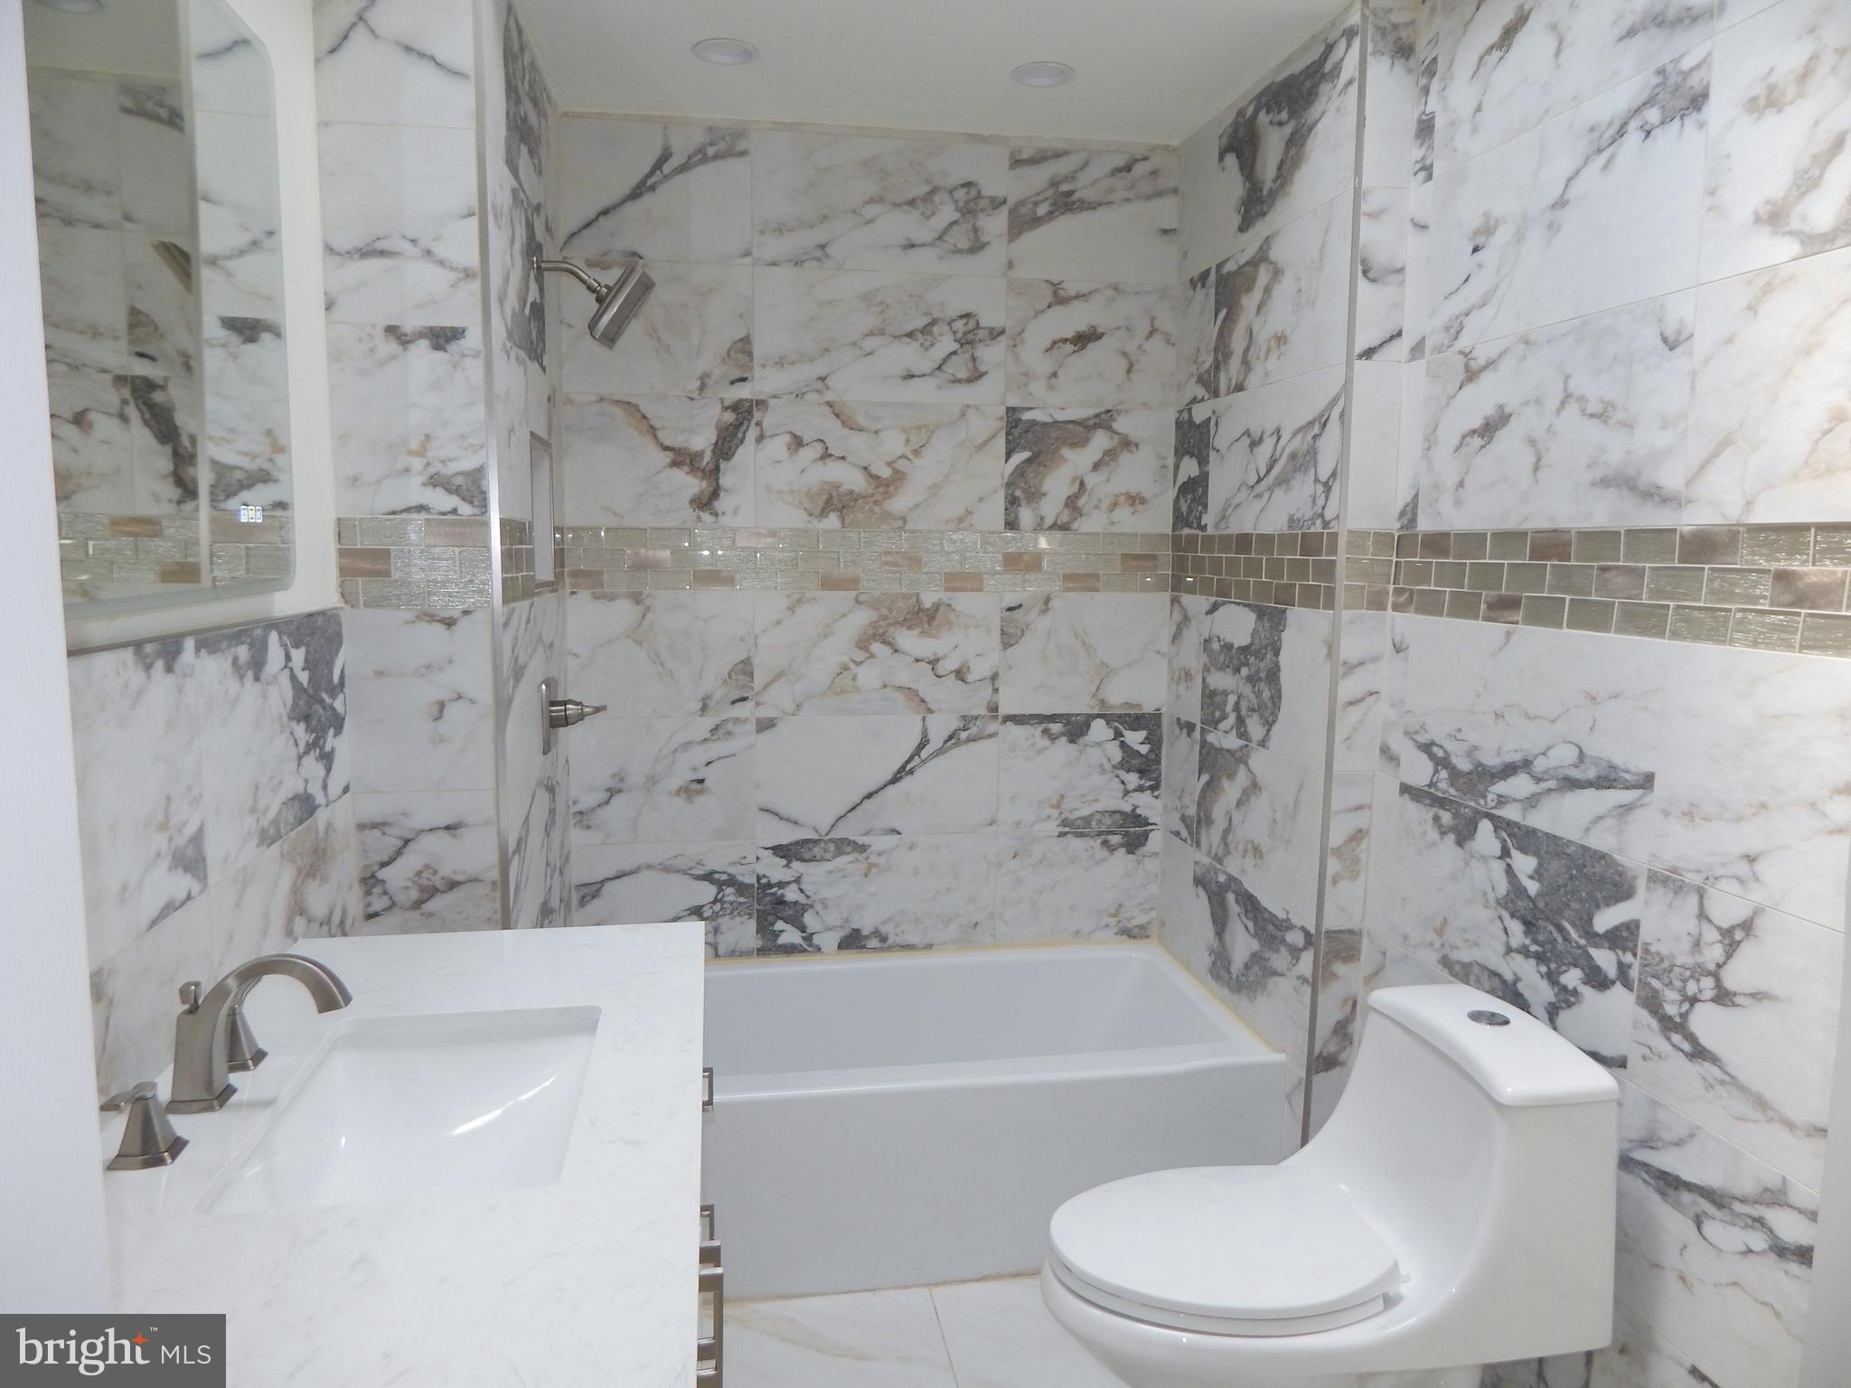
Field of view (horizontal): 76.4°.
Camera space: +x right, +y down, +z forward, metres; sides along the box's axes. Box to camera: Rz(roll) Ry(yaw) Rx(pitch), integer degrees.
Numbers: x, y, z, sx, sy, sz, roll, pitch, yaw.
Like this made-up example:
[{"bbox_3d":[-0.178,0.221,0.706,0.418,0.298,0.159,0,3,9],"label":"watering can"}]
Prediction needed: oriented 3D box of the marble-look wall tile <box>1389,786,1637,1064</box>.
[{"bbox_3d":[0.930,0.347,1.900,0.010,0.305,0.605,-1,7,-10],"label":"marble-look wall tile"}]

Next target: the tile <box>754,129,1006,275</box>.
[{"bbox_3d":[-0.102,-1.148,2.770,0.605,0.301,0.012,-1,7,-8],"label":"tile"}]

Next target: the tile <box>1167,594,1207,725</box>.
[{"bbox_3d":[0.645,-0.090,2.912,0.010,0.305,0.214,-1,7,-11],"label":"tile"}]

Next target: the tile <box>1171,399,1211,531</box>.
[{"bbox_3d":[0.644,-0.538,2.836,0.010,0.298,0.226,-1,7,-10],"label":"tile"}]

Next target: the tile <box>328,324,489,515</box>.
[{"bbox_3d":[-0.831,-0.440,1.900,0.236,0.305,0.010,0,7,-8],"label":"tile"}]

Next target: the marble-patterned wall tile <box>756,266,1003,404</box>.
[{"bbox_3d":[-0.103,-0.851,2.813,0.605,0.305,0.010,-1,7,-10],"label":"marble-patterned wall tile"}]

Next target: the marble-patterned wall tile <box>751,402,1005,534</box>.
[{"bbox_3d":[-0.108,-0.549,2.846,0.605,0.301,0.012,-1,7,-8],"label":"marble-patterned wall tile"}]

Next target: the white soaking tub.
[{"bbox_3d":[-0.057,0.898,2.630,1.492,0.408,0.766,-1,7,-10],"label":"white soaking tub"}]

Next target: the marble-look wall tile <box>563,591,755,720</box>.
[{"bbox_3d":[-0.629,-0.093,2.828,0.436,0.302,0.012,-1,7,-8],"label":"marble-look wall tile"}]

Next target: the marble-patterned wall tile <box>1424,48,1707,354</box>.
[{"bbox_3d":[0.938,-0.708,1.772,0.010,0.305,0.605,-1,7,-10],"label":"marble-patterned wall tile"}]

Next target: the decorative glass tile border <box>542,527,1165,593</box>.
[{"bbox_3d":[-0.109,-0.323,2.879,1.488,0.151,0.010,-1,7,-10],"label":"decorative glass tile border"}]

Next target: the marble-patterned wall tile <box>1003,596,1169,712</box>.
[{"bbox_3d":[0.404,-0.102,2.994,0.441,0.305,0.010,-1,7,-10],"label":"marble-patterned wall tile"}]

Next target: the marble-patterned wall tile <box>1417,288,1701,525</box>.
[{"bbox_3d":[0.936,-0.406,1.807,0.010,0.298,0.585,-1,7,-10],"label":"marble-patterned wall tile"}]

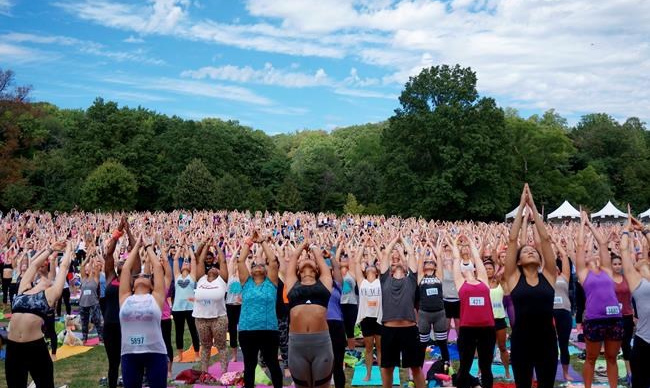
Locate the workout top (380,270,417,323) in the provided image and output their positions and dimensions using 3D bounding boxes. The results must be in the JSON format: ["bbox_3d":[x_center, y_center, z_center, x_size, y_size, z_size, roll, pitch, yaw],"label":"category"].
[{"bbox_3d":[0.781,1.089,8.050,0.400,0.580,0.270,0,-16,3],"label":"workout top"}]

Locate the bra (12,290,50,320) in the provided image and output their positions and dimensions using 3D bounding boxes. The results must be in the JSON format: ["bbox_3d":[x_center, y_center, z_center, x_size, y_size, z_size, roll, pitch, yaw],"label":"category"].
[{"bbox_3d":[-2.228,0.846,5.750,0.300,0.250,0.230,0,-20,-5],"label":"bra"}]

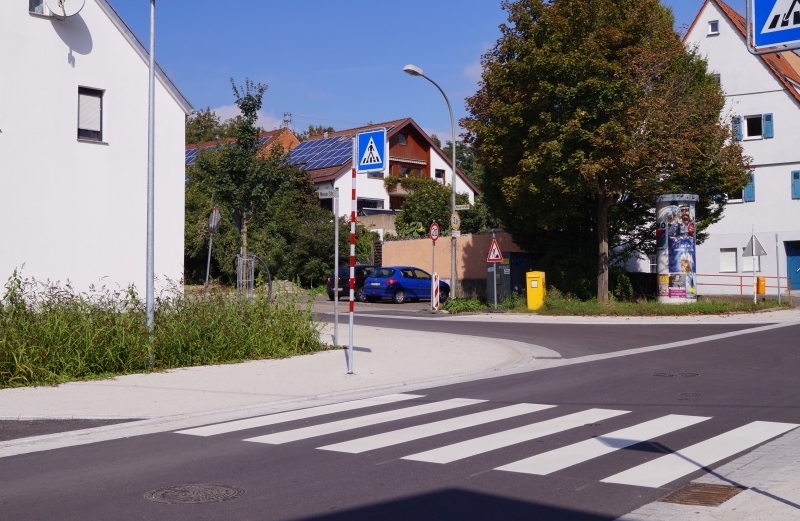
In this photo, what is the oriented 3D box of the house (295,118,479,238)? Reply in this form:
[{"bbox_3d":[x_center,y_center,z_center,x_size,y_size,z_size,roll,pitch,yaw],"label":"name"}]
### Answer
[{"bbox_3d":[-3.100,-5.450,81.900,11.600,7.900,13.500,0,0,-32],"label":"house"}]

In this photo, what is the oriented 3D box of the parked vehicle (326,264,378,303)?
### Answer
[{"bbox_3d":[-1.200,0.935,48.700,1.750,1.490,4.150,0,0,43],"label":"parked vehicle"}]

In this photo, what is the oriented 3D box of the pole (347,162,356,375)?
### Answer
[{"bbox_3d":[-0.749,0.155,18.400,0.075,3.380,0.075,1,0,0],"label":"pole"}]

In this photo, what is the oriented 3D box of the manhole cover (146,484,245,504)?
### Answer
[{"bbox_3d":[-1.615,1.840,9.100,0.785,0.050,0.785,0,0,0],"label":"manhole cover"}]

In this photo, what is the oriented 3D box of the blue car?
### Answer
[{"bbox_3d":[0.410,0.980,46.900,3.830,1.430,1.660,0,0,-43],"label":"blue car"}]

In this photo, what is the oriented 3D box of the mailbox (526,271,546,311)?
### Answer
[{"bbox_3d":[4.620,1.030,39.200,0.550,1.370,0.480,0,0,22],"label":"mailbox"}]

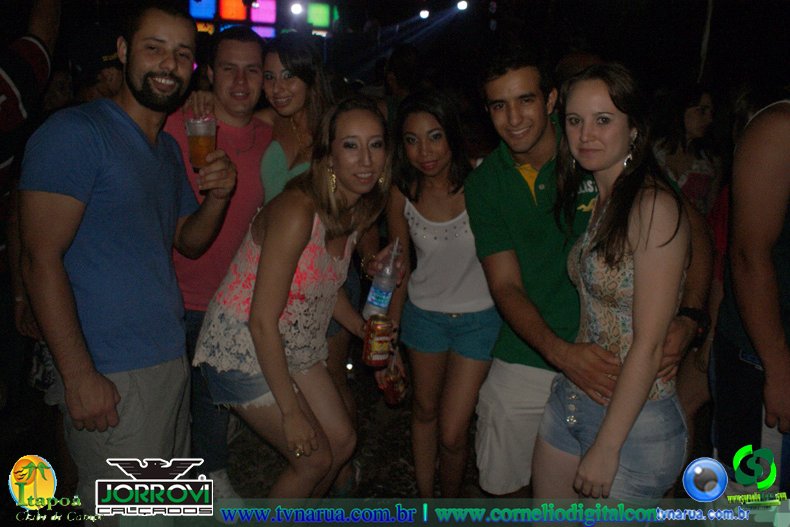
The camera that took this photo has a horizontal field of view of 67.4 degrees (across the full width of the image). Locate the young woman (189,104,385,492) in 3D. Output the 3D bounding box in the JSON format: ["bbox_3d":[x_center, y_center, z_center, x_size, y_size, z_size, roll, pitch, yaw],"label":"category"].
[{"bbox_3d":[-0.290,0.345,1.673,0.540,1.550,0.460,11,18,39],"label":"young woman"}]

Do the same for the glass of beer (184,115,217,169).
[{"bbox_3d":[-0.457,-0.281,1.400,0.073,0.120,0.073,-1,13,-18],"label":"glass of beer"}]

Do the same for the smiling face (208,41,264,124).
[{"bbox_3d":[-0.439,-0.504,1.640,0.160,0.225,0.180,-3,14,-20],"label":"smiling face"}]

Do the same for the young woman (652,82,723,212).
[{"bbox_3d":[1.199,0.066,2.598,0.430,1.620,0.280,5,13,7],"label":"young woman"}]

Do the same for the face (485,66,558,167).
[{"bbox_3d":[0.293,-0.352,1.390,0.165,0.220,0.180,-7,13,21],"label":"face"}]

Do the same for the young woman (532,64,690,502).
[{"bbox_3d":[0.480,0.384,1.436,0.300,1.640,0.430,-8,16,-29],"label":"young woman"}]

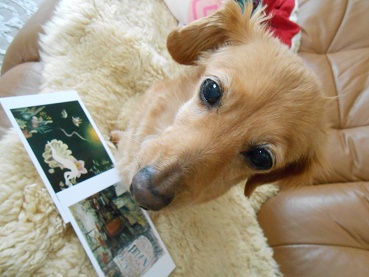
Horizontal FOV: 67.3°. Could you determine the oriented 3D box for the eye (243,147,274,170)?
[{"bbox_3d":[0.055,0.015,0.205,0.021,0.012,0.015,27,98,1],"label":"eye"}]

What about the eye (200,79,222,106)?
[{"bbox_3d":[0.020,-0.034,0.205,0.015,0.012,0.019,-31,83,11],"label":"eye"}]

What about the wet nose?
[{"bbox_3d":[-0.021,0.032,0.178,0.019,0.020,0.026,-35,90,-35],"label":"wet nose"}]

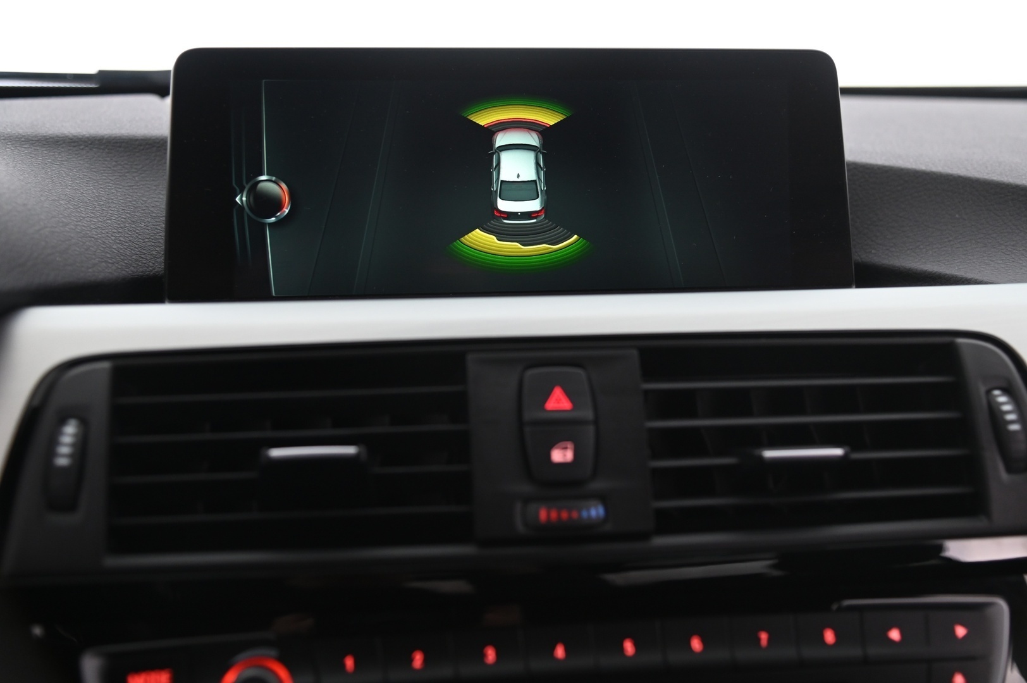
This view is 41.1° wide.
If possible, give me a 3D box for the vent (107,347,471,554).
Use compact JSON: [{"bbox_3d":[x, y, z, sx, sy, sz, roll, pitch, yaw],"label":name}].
[{"bbox_3d":[-0.075,0.041,0.470,0.119,0.066,0.032,-1,-18,-7],"label":"vent"}]

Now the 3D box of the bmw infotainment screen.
[{"bbox_3d":[0.000,-0.062,0.519,0.258,0.093,0.022,-1,1,-7],"label":"bmw infotainment screen"}]

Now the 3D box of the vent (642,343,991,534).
[{"bbox_3d":[0.103,0.037,0.493,0.117,0.067,0.032,-1,-18,-7],"label":"vent"}]

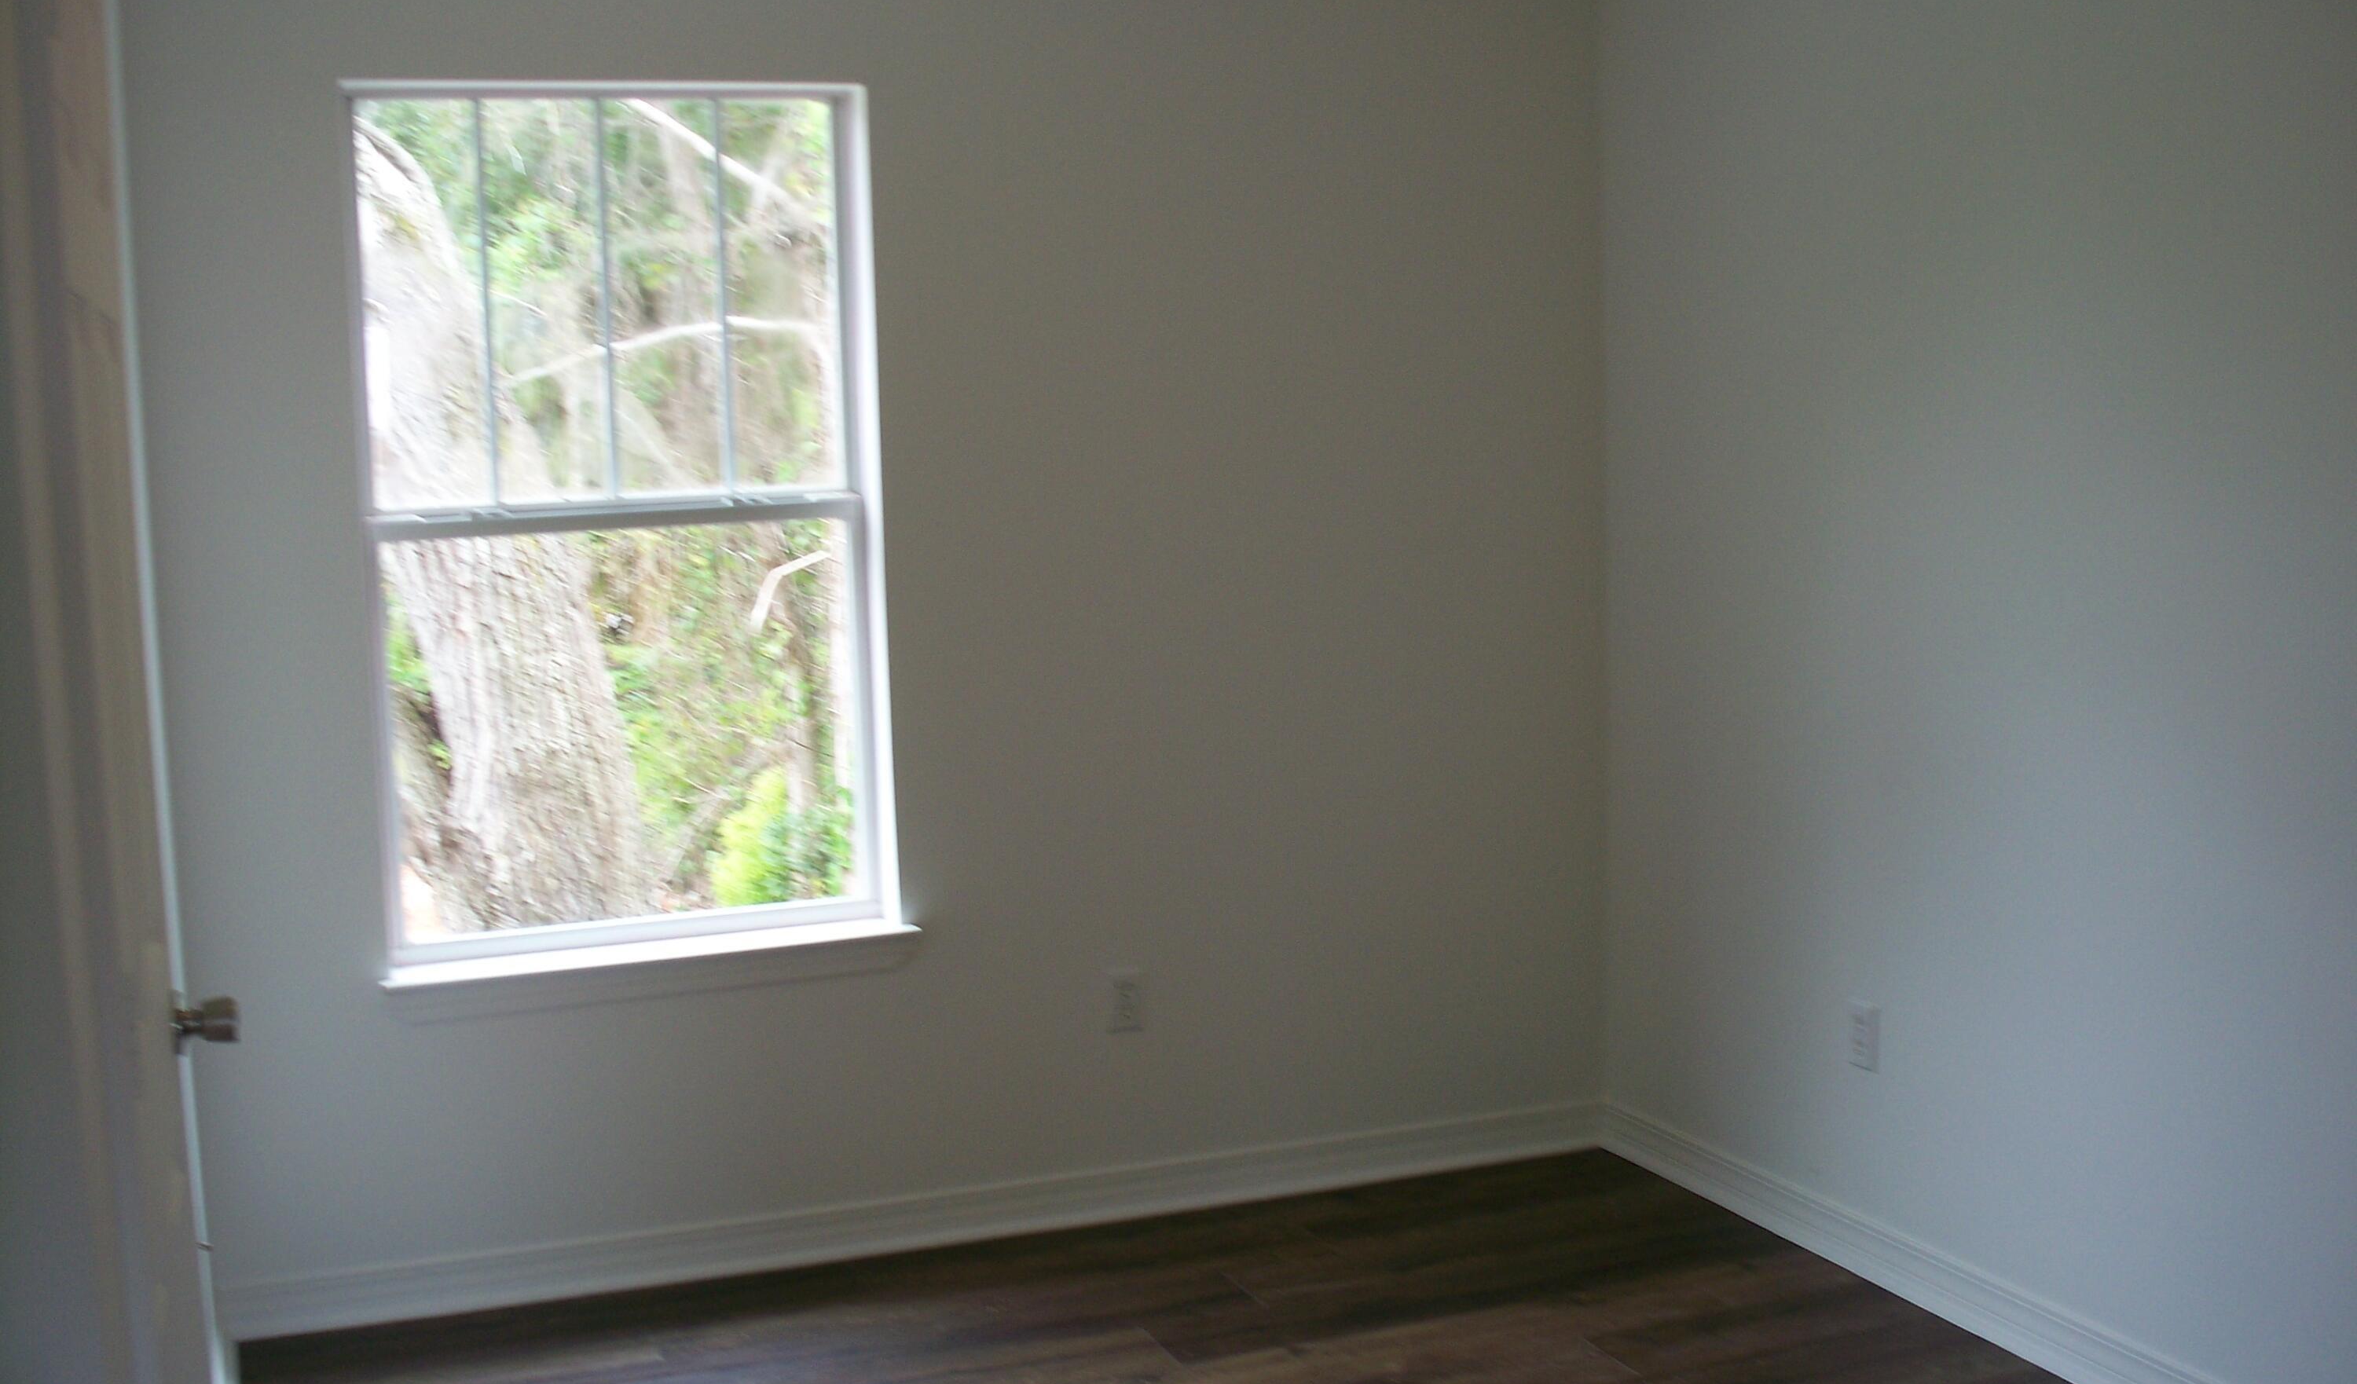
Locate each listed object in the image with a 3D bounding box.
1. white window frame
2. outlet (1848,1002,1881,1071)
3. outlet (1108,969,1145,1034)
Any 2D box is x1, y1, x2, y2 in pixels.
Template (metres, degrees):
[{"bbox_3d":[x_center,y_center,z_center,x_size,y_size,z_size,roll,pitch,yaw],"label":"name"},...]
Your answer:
[{"bbox_3d":[-0.936,-0.285,4.187,0.867,1.462,0.110,-4,7,-21],"label":"white window frame"},{"bbox_3d":[1.150,0.579,4.109,0.010,0.115,0.072,-4,7,-21],"label":"outlet"},{"bbox_3d":[-0.096,0.577,4.551,0.072,0.115,0.010,-4,7,-21],"label":"outlet"}]

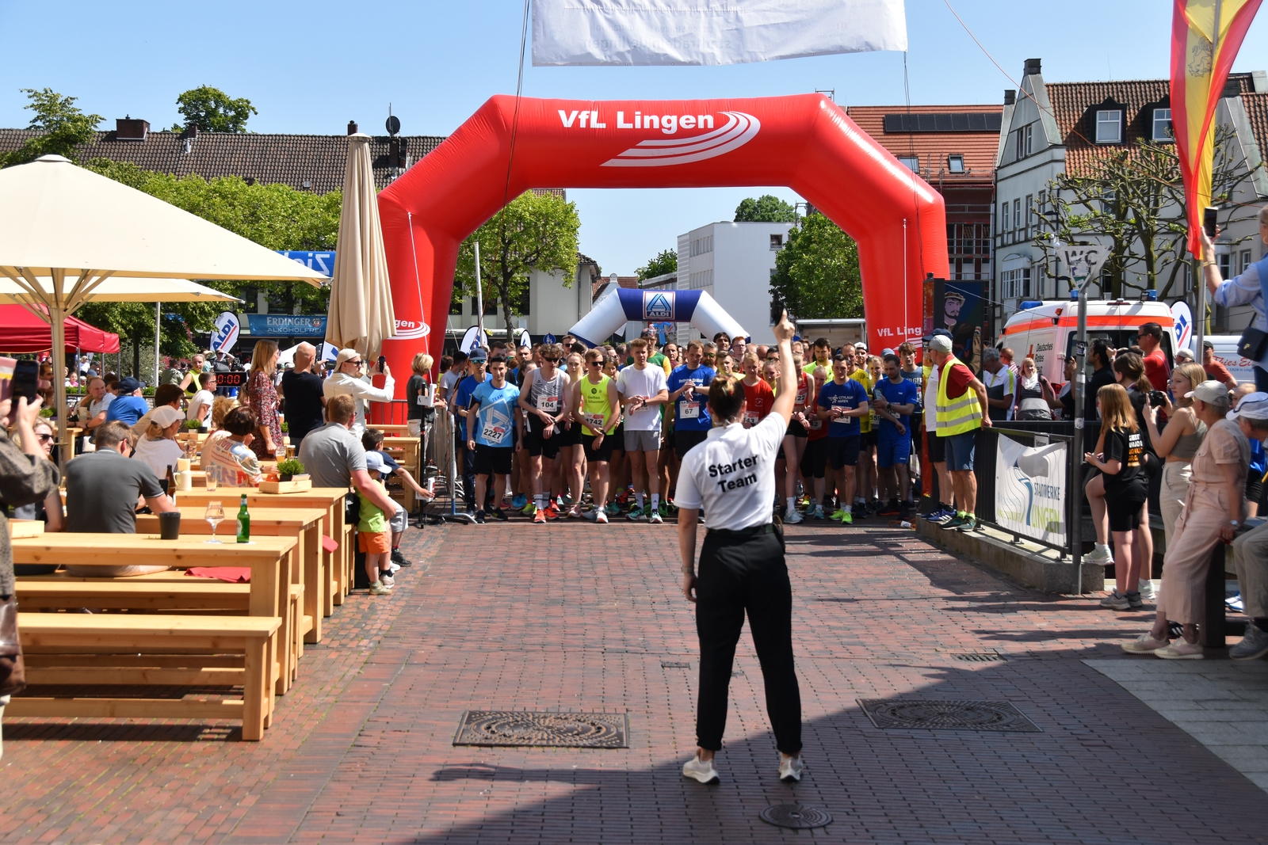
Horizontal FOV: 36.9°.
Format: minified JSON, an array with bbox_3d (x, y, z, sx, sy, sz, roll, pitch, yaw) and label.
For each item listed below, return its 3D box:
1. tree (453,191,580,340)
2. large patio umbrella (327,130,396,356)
[{"bbox_3d":[-3.624,-3.680,55.000,4.300,6.290,4.200,0,2,0],"label":"tree"},{"bbox_3d":[-2.669,-0.908,18.600,0.660,3.840,0.660,0,2,0],"label":"large patio umbrella"}]

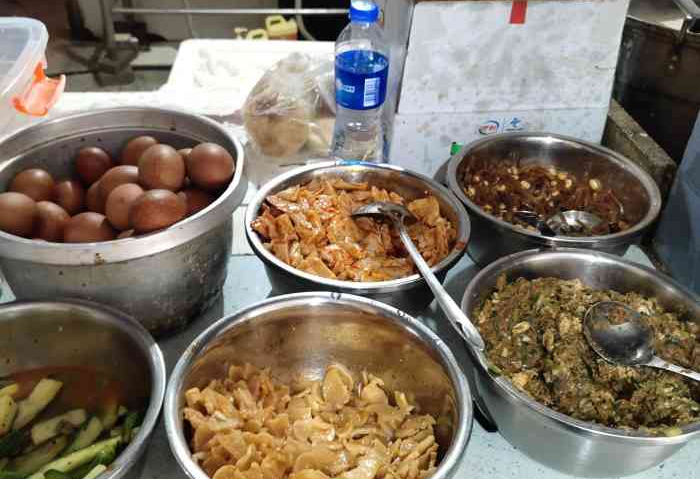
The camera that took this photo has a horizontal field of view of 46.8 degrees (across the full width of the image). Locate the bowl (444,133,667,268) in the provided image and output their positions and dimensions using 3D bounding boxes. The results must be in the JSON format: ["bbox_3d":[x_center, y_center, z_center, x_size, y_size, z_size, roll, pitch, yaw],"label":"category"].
[{"bbox_3d":[0.214,-0.024,0.887,0.217,0.093,0.217,2,37,-1],"label":"bowl"}]

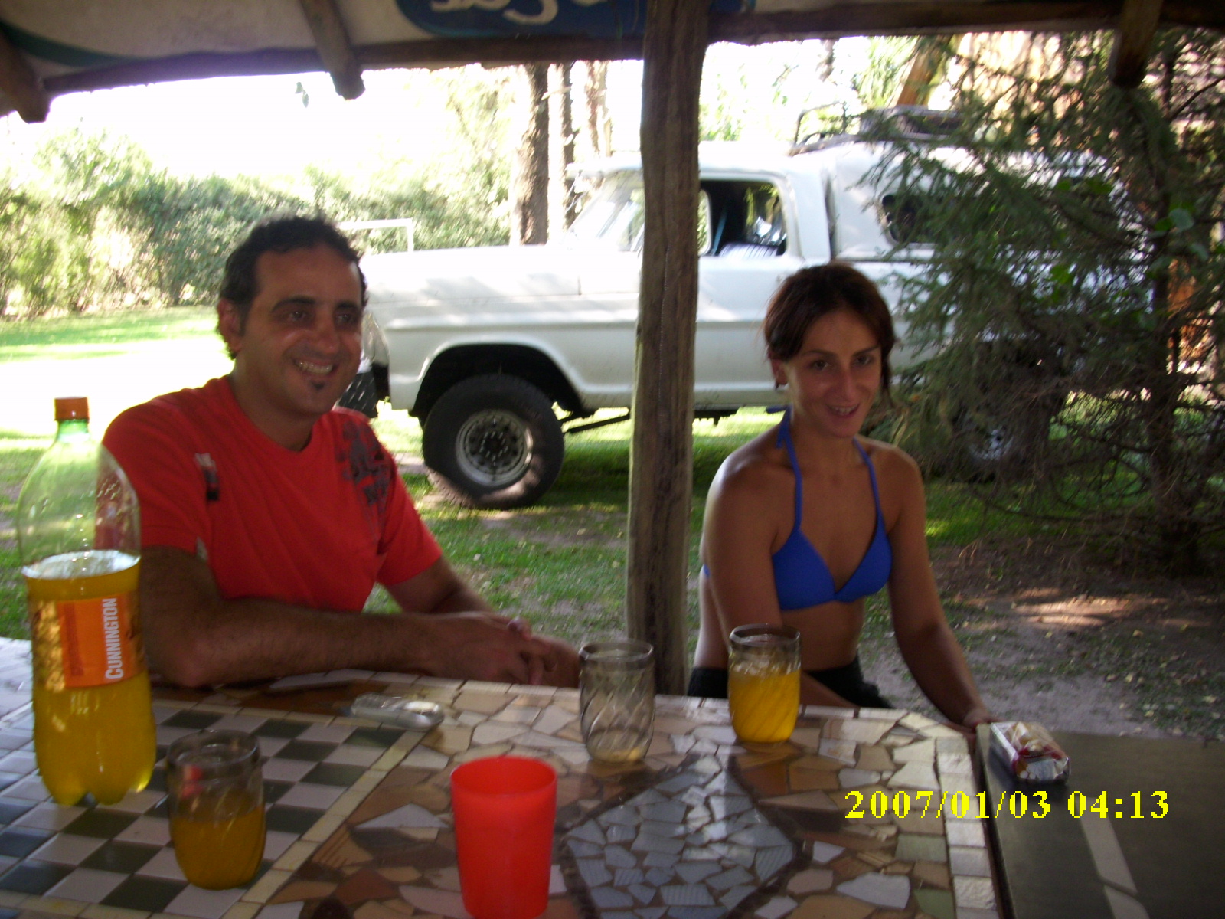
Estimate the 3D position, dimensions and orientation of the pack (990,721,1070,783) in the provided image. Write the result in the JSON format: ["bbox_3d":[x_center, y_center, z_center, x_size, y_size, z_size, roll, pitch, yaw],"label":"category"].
[{"bbox_3d":[0.443,0.309,1.170,0.055,0.022,0.085,1,9,2],"label":"pack"}]

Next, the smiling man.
[{"bbox_3d":[-0.303,0.335,1.403,0.550,1.270,0.760,-9,13,-44],"label":"smiling man"}]

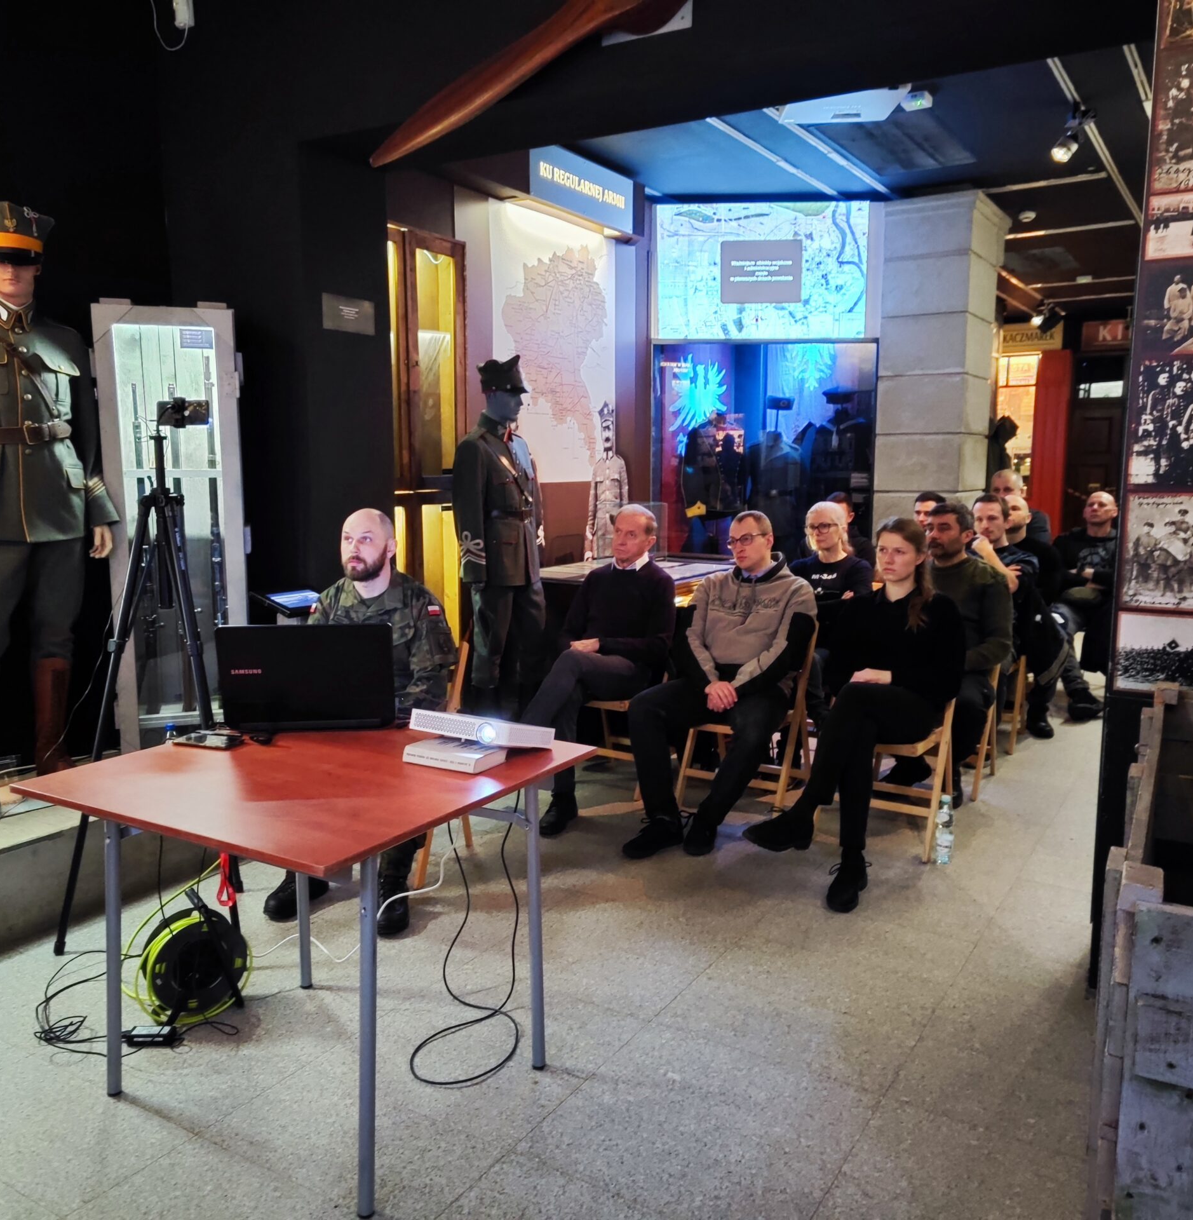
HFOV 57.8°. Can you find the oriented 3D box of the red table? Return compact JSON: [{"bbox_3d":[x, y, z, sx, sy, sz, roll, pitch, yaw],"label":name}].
[{"bbox_3d":[-0.600,0.706,2.410,0.878,0.741,0.859,5,9,31],"label":"red table"}]

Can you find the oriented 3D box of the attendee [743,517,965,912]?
[{"bbox_3d":[0.992,0.285,3.862,0.566,1.223,0.991,5,9,34],"label":"attendee"}]

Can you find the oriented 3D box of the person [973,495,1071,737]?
[{"bbox_3d":[2.094,0.041,5.541,0.546,1.264,0.910,5,9,31],"label":"person"}]

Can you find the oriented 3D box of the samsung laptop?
[{"bbox_3d":[-0.738,0.142,2.821,0.414,0.287,0.364,-2,8,-13],"label":"samsung laptop"}]

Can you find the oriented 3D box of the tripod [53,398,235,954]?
[{"bbox_3d":[-1.263,0.182,3.155,0.580,1.568,0.560,-1,8,-8],"label":"tripod"}]

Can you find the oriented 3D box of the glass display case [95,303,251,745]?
[{"bbox_3d":[-1.550,-0.267,3.997,0.512,1.670,0.243,-3,8,-20],"label":"glass display case"}]

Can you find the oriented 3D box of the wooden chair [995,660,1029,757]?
[{"bbox_3d":[1.907,0.267,5.390,0.440,0.770,0.460,5,10,32],"label":"wooden chair"}]

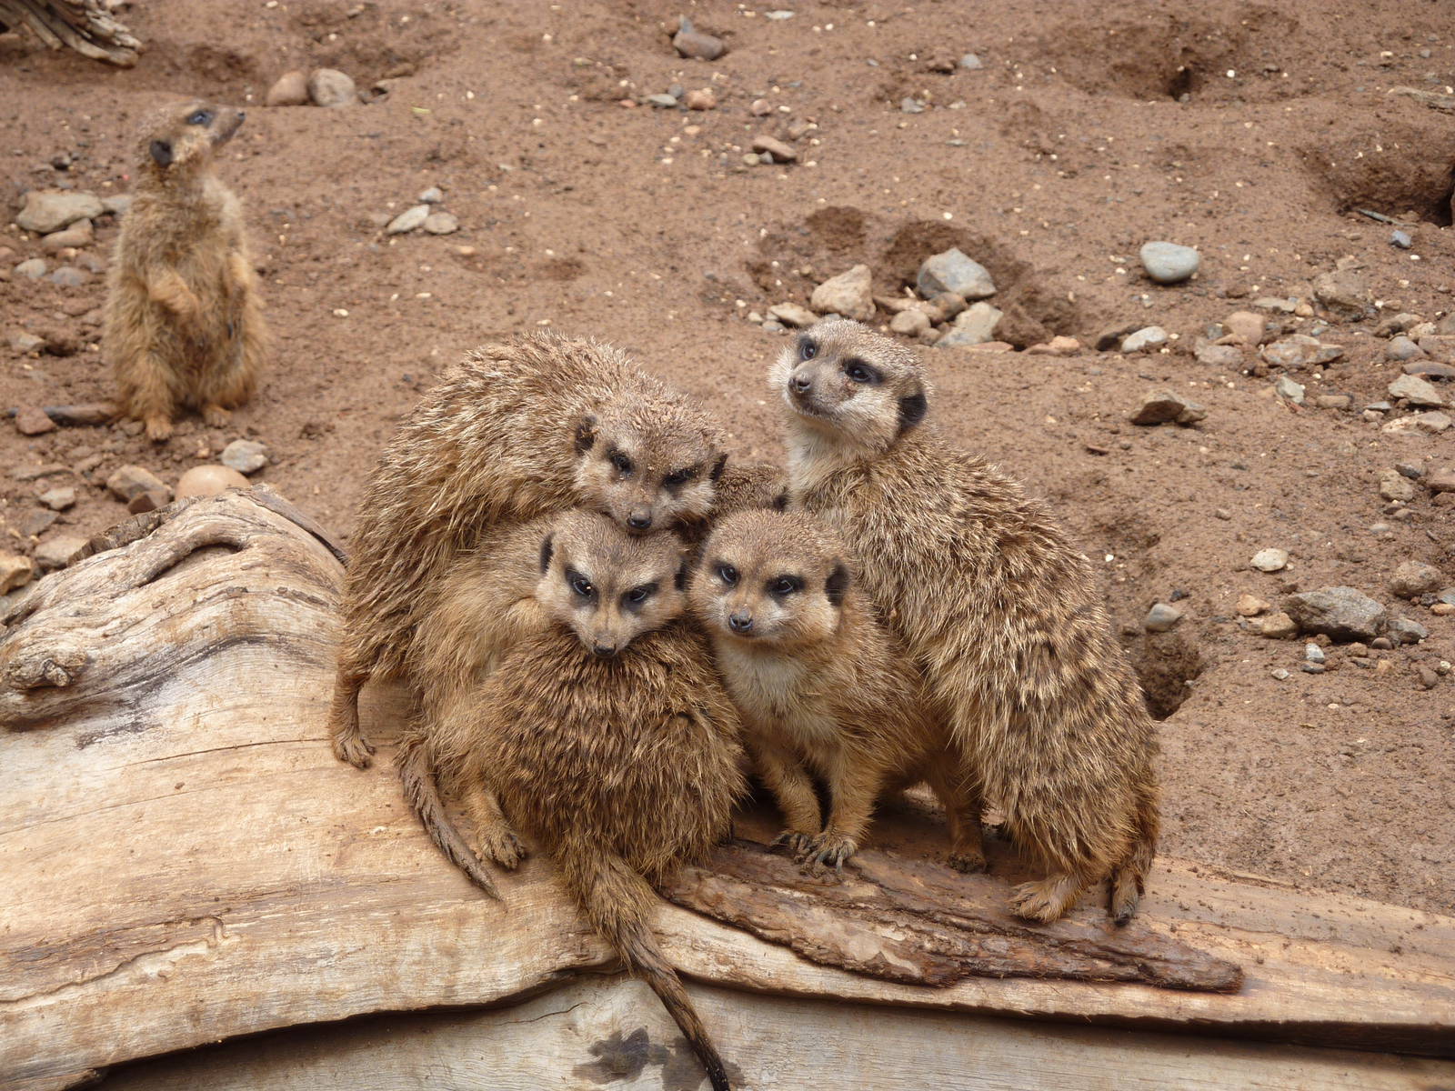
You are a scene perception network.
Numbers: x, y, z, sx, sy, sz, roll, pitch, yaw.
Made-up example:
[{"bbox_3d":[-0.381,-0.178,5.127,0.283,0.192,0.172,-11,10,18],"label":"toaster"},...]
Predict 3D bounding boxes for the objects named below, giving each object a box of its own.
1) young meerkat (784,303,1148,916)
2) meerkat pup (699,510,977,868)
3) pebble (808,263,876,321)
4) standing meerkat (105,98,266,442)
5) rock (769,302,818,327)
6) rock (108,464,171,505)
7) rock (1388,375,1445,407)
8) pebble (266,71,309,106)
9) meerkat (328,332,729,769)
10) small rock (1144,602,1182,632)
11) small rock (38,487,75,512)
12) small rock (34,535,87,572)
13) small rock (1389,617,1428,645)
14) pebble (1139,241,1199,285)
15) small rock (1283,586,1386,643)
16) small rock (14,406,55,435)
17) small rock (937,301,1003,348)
[{"bbox_3d":[0.107,0.033,2.380,0.165,0.255,0.118,8,24,18],"label":"young meerkat"},{"bbox_3d":[0.066,0.056,2.520,0.105,0.170,0.175,14,24,34],"label":"meerkat pup"},{"bbox_3d":[0.090,-0.198,4.212,0.051,0.043,0.045,0,20,0],"label":"pebble"},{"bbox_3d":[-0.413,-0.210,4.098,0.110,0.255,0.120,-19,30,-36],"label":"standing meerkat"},{"bbox_3d":[0.052,-0.179,4.183,0.039,0.019,0.030,0,20,0],"label":"rock"},{"bbox_3d":[-0.396,-0.039,3.617,0.042,0.030,0.034,0,23,0],"label":"rock"},{"bbox_3d":[0.536,-0.120,4.190,0.044,0.023,0.032,0,24,0],"label":"rock"},{"bbox_3d":[-0.395,-0.411,4.836,0.038,0.031,0.035,0,24,0],"label":"pebble"},{"bbox_3d":[-0.099,0.003,2.680,0.190,0.205,0.130,11,23,26],"label":"meerkat"},{"bbox_3d":[0.286,0.047,3.536,0.025,0.019,0.025,0,20,0],"label":"small rock"},{"bbox_3d":[-0.469,-0.033,3.759,0.025,0.016,0.023,0,20,0],"label":"small rock"},{"bbox_3d":[-0.450,0.006,3.640,0.039,0.027,0.036,0,20,0],"label":"small rock"},{"bbox_3d":[0.480,0.060,3.790,0.027,0.018,0.022,0,24,0],"label":"small rock"},{"bbox_3d":[0.330,-0.211,4.020,0.045,0.032,0.036,0,23,0],"label":"pebble"},{"bbox_3d":[0.428,0.049,3.794,0.071,0.036,0.047,0,24,0],"label":"small rock"},{"bbox_3d":[-0.533,-0.096,4.138,0.030,0.021,0.025,0,24,0],"label":"small rock"},{"bbox_3d":[0.186,-0.171,4.151,0.053,0.034,0.042,0,20,0],"label":"small rock"}]

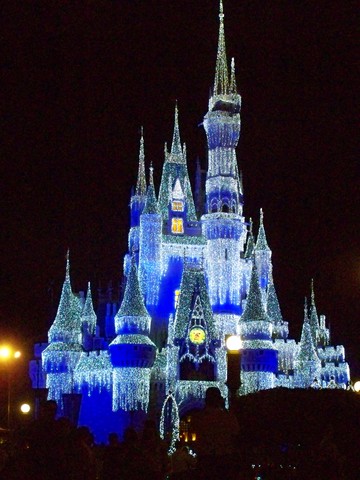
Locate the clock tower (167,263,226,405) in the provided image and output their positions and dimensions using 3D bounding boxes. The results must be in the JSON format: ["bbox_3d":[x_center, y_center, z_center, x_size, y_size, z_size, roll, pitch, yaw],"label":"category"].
[{"bbox_3d":[1.499,9.356,97.000,4.964,13.663,4.964,1,-11,-8],"label":"clock tower"}]

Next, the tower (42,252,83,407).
[{"bbox_3d":[-10.979,8.366,96.000,3.724,14.569,3.724,1,-11,-8],"label":"tower"}]

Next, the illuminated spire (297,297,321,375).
[{"bbox_3d":[11.991,8.927,94.457,2.240,7.220,2.240,1,-13,-6],"label":"illuminated spire"}]

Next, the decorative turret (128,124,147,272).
[{"bbox_3d":[-4.533,-4.667,112.000,2.186,15.931,2.186,1,-11,-8],"label":"decorative turret"}]

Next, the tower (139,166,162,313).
[{"bbox_3d":[-3.025,-0.334,103.819,2.360,15.490,2.360,1,-13,-6],"label":"tower"}]

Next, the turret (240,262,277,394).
[{"bbox_3d":[7.507,8.464,98.000,3.445,12.728,3.445,1,-11,-8],"label":"turret"}]

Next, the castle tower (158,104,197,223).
[{"bbox_3d":[-0.300,-8.337,111.000,3.658,12.251,3.658,1,-11,-8],"label":"castle tower"}]

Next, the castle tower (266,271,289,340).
[{"bbox_3d":[9.406,6.277,98.160,2.230,6.770,2.230,1,-13,-6],"label":"castle tower"}]

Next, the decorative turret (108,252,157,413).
[{"bbox_3d":[-4.265,8.843,91.395,4.290,15.050,4.290,1,-13,-6],"label":"decorative turret"}]

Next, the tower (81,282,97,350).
[{"bbox_3d":[-9.074,7.483,101.000,1.584,6.543,1.584,1,-11,-8],"label":"tower"}]

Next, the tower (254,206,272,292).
[{"bbox_3d":[8.787,1.268,106.525,1.890,9.490,1.890,1,-13,-6],"label":"tower"}]

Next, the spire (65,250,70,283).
[{"bbox_3d":[-10.644,2.436,95.980,0.620,3.240,0.620,1,-13,-6],"label":"spire"}]

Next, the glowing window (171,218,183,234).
[{"bbox_3d":[-0.337,-1.403,105.097,1.190,1.600,0.250,1,-13,-6],"label":"glowing window"}]

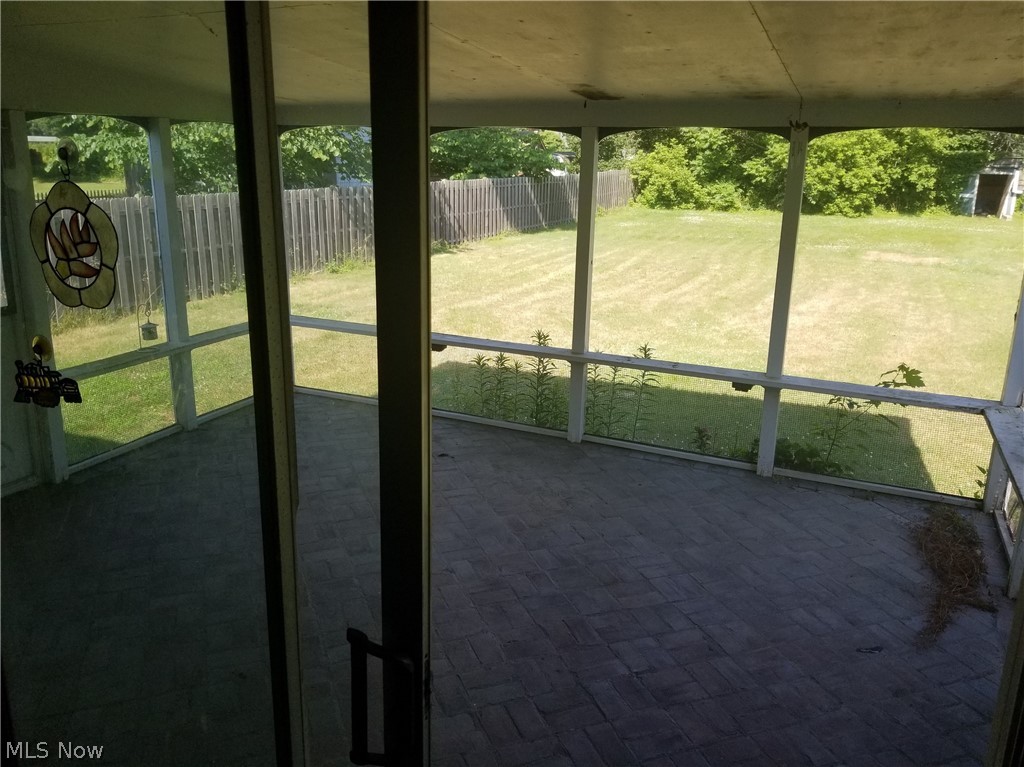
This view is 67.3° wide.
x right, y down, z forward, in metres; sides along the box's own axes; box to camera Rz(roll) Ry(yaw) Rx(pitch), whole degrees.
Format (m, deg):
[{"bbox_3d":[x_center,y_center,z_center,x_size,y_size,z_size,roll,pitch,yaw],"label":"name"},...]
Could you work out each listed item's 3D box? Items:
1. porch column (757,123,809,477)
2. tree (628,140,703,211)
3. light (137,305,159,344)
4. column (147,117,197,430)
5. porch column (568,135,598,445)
[{"bbox_3d":[1.581,-0.428,4.480,0.090,2.030,0.090,8,16,25],"label":"porch column"},{"bbox_3d":[7.938,-10.661,39.500,3.850,3.500,3.600,4,15,10],"label":"tree"},{"bbox_3d":[-2.312,-0.354,4.889,0.130,0.292,0.125,-6,16,-25],"label":"light"},{"bbox_3d":[-2.228,-0.668,5.078,0.090,2.040,0.090,8,16,25],"label":"column"},{"bbox_3d":[0.475,-0.594,5.022,0.090,2.035,0.090,8,16,25],"label":"porch column"}]

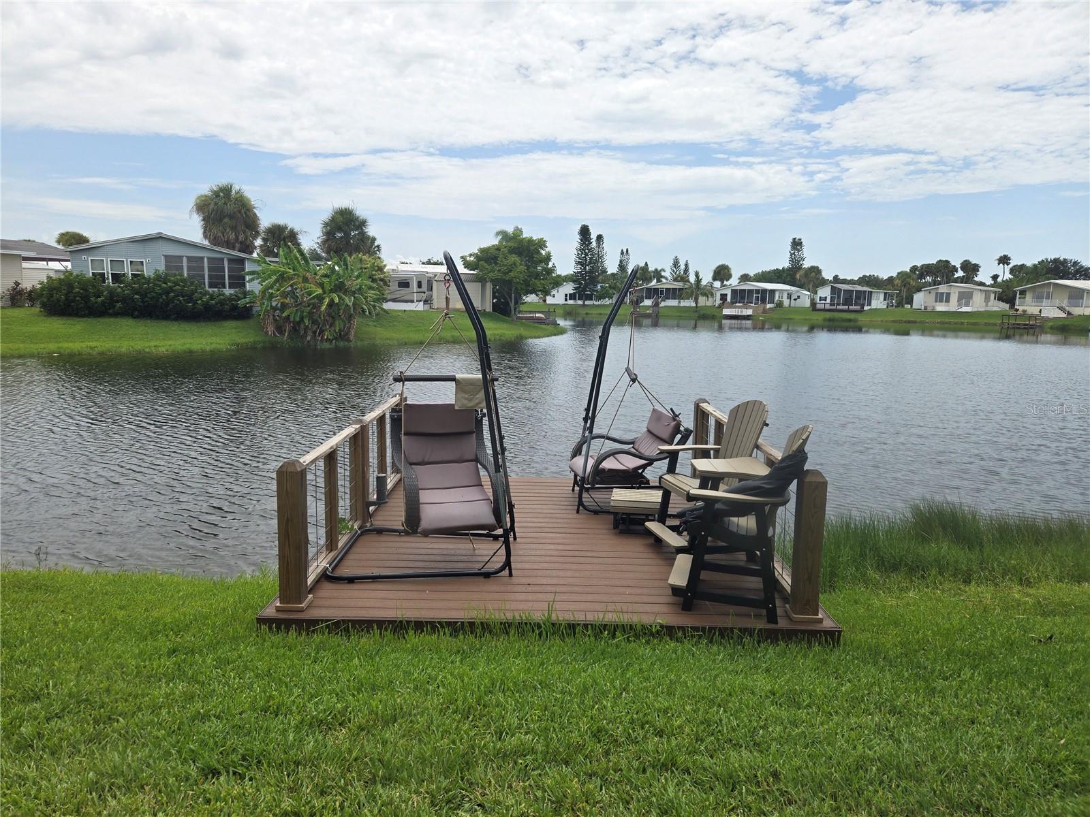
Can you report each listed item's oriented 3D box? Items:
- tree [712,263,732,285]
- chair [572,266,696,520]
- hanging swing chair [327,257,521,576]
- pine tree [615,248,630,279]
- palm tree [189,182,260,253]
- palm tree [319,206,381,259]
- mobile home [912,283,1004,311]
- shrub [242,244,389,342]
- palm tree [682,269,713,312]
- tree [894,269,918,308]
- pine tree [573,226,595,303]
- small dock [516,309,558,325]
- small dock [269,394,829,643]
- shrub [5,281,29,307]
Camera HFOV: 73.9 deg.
[{"bbox_3d":[32.360,-22.582,132.000,3.700,7.600,3.700,1,9,0],"label":"tree"},{"bbox_3d":[0.978,-0.200,7.029,1.340,2.340,1.140,1,9,0],"label":"chair"},{"bbox_3d":[-0.894,0.010,5.484,1.400,2.340,1.130,1,9,-4],"label":"hanging swing chair"},{"bbox_3d":[17.213,-29.536,160.000,3.500,11.800,3.500,1,9,0],"label":"pine tree"},{"bbox_3d":[-19.748,-10.027,45.055,4.060,7.801,4.060,1,9,0],"label":"palm tree"},{"bbox_3d":[-13.472,-10.379,50.044,4.048,7.205,4.048,1,9,0],"label":"palm tree"},{"bbox_3d":[56.845,-15.403,100.730,9.200,3.608,11.500,8,11,38],"label":"mobile home"},{"bbox_3d":[-11.768,-5.895,37.000,6.800,4.900,5.000,1,9,0],"label":"shrub"},{"bbox_3d":[20.988,-16.226,100.000,4.100,5.700,4.100,1,9,0],"label":"palm tree"},{"bbox_3d":[53.792,-17.934,108.414,3.506,5.716,3.506,1,9,0],"label":"tree"},{"bbox_3d":[5.908,-22.255,111.920,3.551,12.400,3.551,1,9,0],"label":"pine tree"},{"bbox_3d":[-0.715,-8.089,64.000,3.700,1.300,3.000,1,9,0],"label":"small dock"},{"bbox_3d":[0.047,0.656,6.301,3.649,1.100,3.684,1,9,0],"label":"small dock"},{"bbox_3d":[-27.725,-6.021,38.092,1.129,1.418,1.129,1,9,0],"label":"shrub"}]

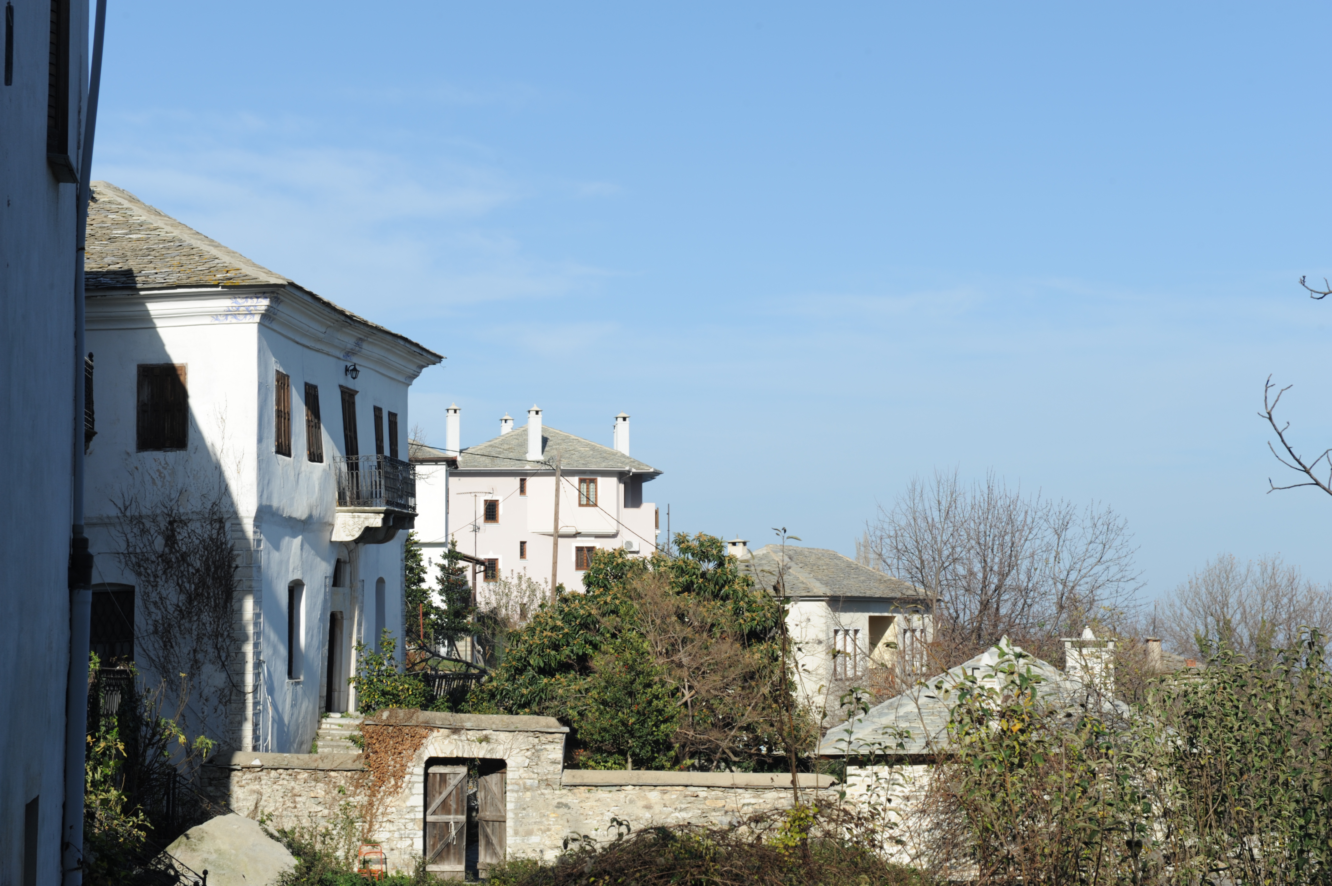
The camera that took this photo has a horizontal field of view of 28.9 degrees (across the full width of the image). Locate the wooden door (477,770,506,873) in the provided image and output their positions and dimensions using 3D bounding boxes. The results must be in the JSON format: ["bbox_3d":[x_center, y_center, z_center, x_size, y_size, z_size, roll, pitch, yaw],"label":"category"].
[{"bbox_3d":[-2.975,6.496,43.990,0.700,1.950,0.080,-2,-4,35],"label":"wooden door"}]

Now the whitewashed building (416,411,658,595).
[{"bbox_3d":[-6.700,4.653,132.459,13.000,12.400,12.300,0,-3,0],"label":"whitewashed building"}]

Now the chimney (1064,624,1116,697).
[{"bbox_3d":[7.274,3.734,44.356,0.930,1.208,0.750,0,-3,0],"label":"chimney"}]

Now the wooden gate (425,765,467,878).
[{"bbox_3d":[-3.733,6.439,43.692,0.720,2.000,0.090,0,-3,3],"label":"wooden gate"}]

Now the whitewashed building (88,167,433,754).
[{"bbox_3d":[-10.810,1.289,54.808,9.600,12.400,16.800,0,-3,5],"label":"whitewashed building"}]

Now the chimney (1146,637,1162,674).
[{"bbox_3d":[13.578,5.913,71.775,0.440,1.064,0.440,0,-3,0],"label":"chimney"}]

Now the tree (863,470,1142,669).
[{"bbox_3d":[9.496,4.161,72.882,7.867,6.836,6.800,0,-3,0],"label":"tree"}]

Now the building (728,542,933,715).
[{"bbox_3d":[4.692,6.350,89.700,6.232,5.682,14.596,-1,-4,19],"label":"building"}]

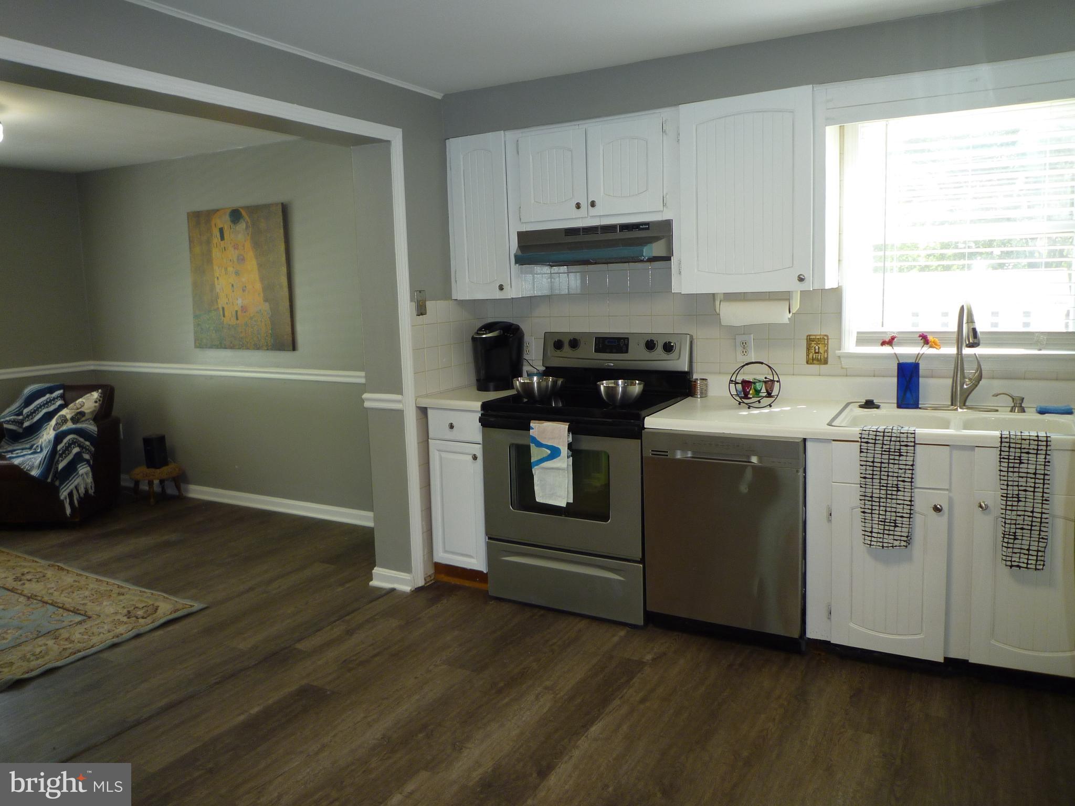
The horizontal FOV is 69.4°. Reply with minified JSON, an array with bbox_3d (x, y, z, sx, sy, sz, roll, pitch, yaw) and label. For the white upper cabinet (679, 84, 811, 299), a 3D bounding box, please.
[{"bbox_3d":[0.909,-0.858,3.260,0.565,0.768,0.325,3,11,28],"label":"white upper cabinet"}]

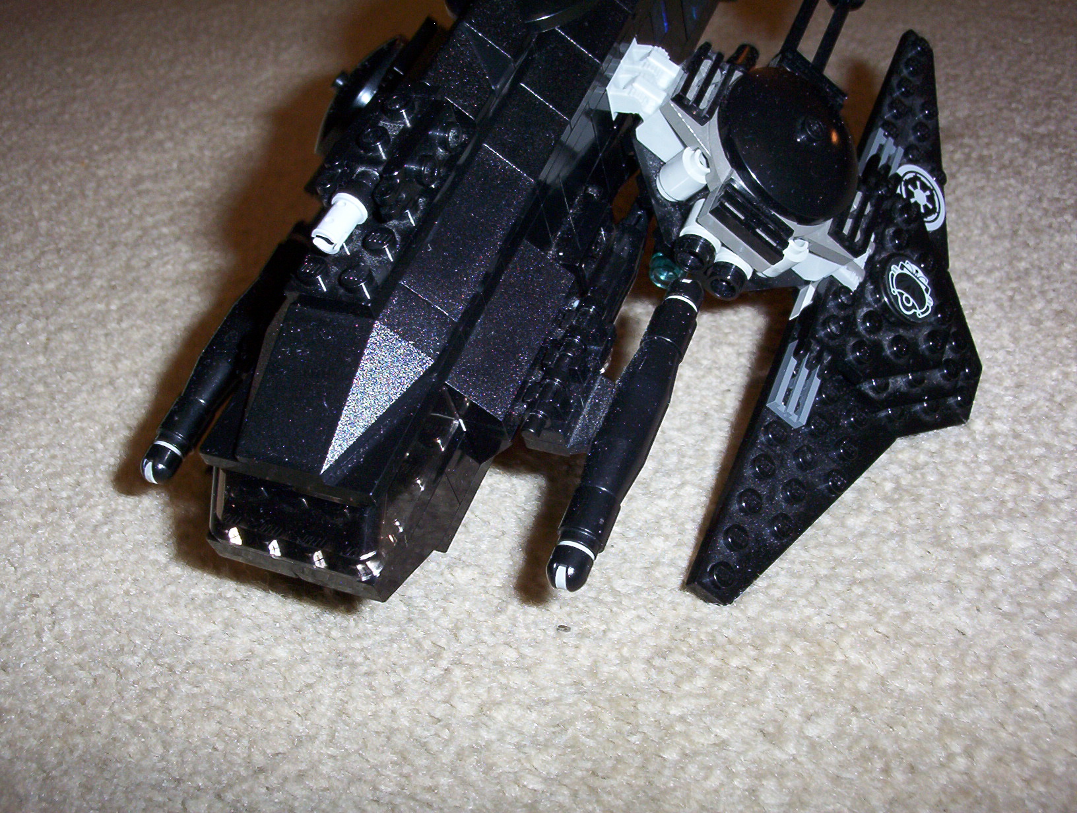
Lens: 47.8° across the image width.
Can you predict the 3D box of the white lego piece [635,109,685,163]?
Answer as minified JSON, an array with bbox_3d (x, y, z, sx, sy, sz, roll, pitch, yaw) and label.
[{"bbox_3d":[0.027,-0.053,0.232,0.010,0.013,0.008,-31,27,55],"label":"white lego piece"}]

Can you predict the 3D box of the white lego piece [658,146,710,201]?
[{"bbox_3d":[0.028,-0.044,0.229,0.011,0.008,0.008,-31,27,55],"label":"white lego piece"}]

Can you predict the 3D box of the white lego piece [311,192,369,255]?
[{"bbox_3d":[-0.032,-0.030,0.197,0.006,0.006,0.009,13,58,24],"label":"white lego piece"}]

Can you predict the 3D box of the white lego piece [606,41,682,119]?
[{"bbox_3d":[0.022,-0.064,0.235,0.012,0.009,0.016,12,56,23],"label":"white lego piece"}]

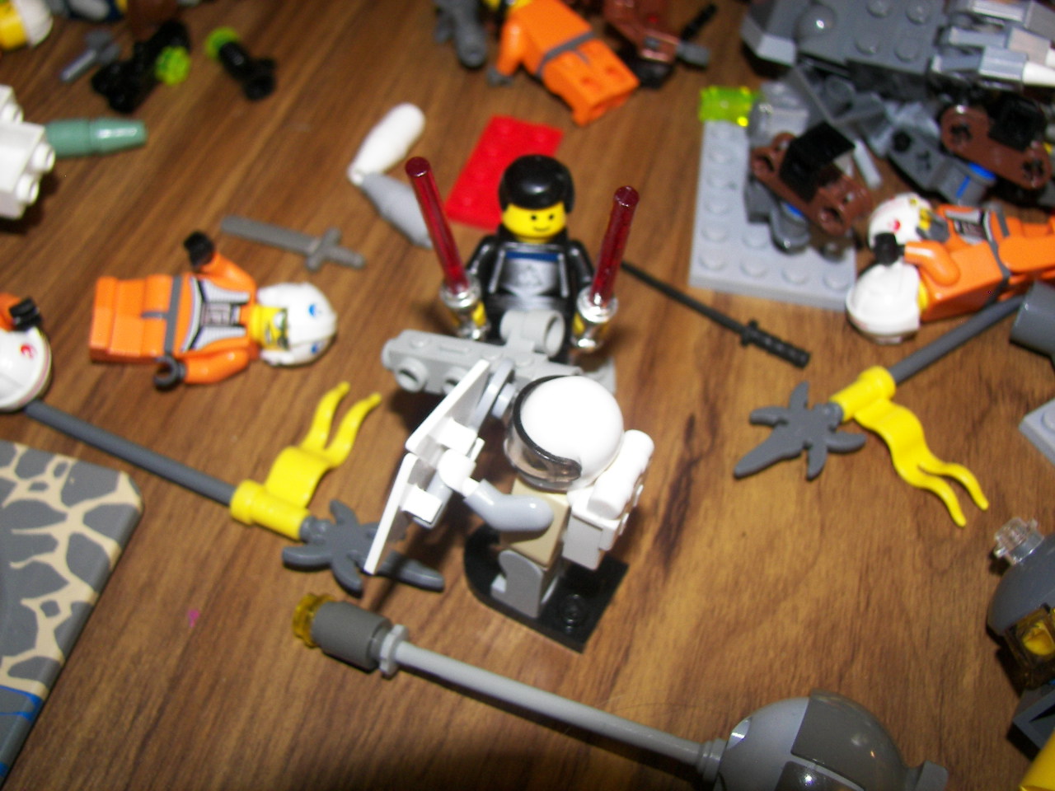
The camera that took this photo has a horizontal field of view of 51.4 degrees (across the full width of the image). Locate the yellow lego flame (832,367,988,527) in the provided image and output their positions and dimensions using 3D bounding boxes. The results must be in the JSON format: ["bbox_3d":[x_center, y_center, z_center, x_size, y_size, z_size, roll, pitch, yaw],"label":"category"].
[{"bbox_3d":[0.068,0.008,0.192,0.014,0.007,0.032,-26,59,-21],"label":"yellow lego flame"}]

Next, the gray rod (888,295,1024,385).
[{"bbox_3d":[0.085,-0.012,0.210,0.041,0.003,0.003,-26,59,-22],"label":"gray rod"}]

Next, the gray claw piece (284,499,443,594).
[{"bbox_3d":[-0.025,0.026,0.175,0.025,0.004,0.015,19,54,10],"label":"gray claw piece"}]

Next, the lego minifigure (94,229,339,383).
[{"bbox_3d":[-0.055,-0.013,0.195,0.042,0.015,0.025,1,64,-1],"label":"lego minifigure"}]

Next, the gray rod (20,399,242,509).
[{"bbox_3d":[-0.067,0.009,0.185,0.043,0.003,0.003,21,54,13],"label":"gray rod"}]

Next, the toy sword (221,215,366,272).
[{"bbox_3d":[-0.046,-0.031,0.217,0.031,0.003,0.011,16,54,8],"label":"toy sword"}]

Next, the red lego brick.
[{"bbox_3d":[-0.005,-0.046,0.230,0.016,0.005,0.032,16,54,8],"label":"red lego brick"}]

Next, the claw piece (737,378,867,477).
[{"bbox_3d":[0.046,0.008,0.192,0.025,0.004,0.015,-27,59,-22],"label":"claw piece"}]

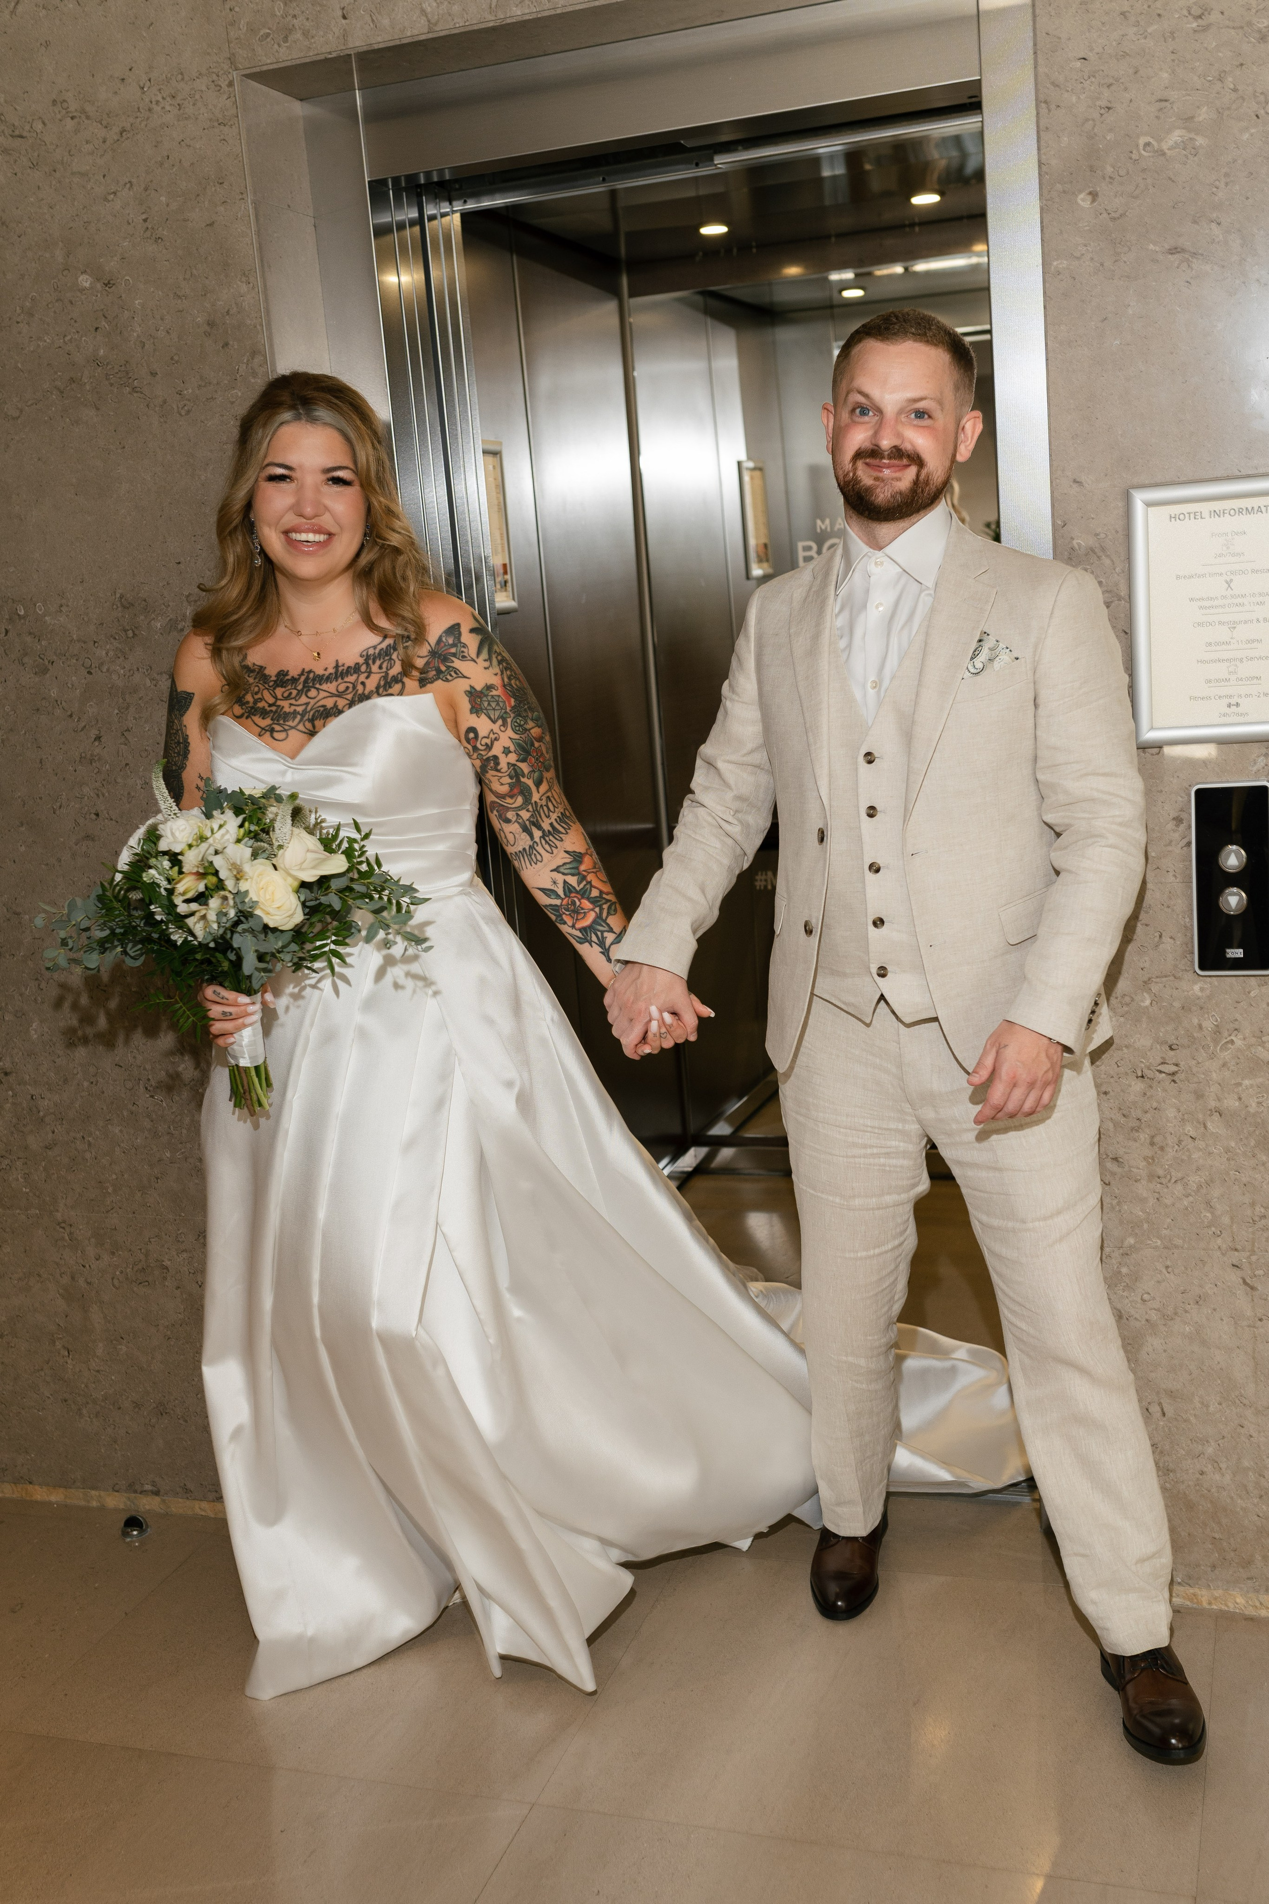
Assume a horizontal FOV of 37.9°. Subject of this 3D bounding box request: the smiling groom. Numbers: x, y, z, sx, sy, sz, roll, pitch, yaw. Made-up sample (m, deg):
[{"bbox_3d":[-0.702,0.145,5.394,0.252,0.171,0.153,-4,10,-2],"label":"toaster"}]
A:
[{"bbox_3d":[0.359,0.079,2.461,0.740,1.770,0.500,-1,10,21],"label":"smiling groom"}]

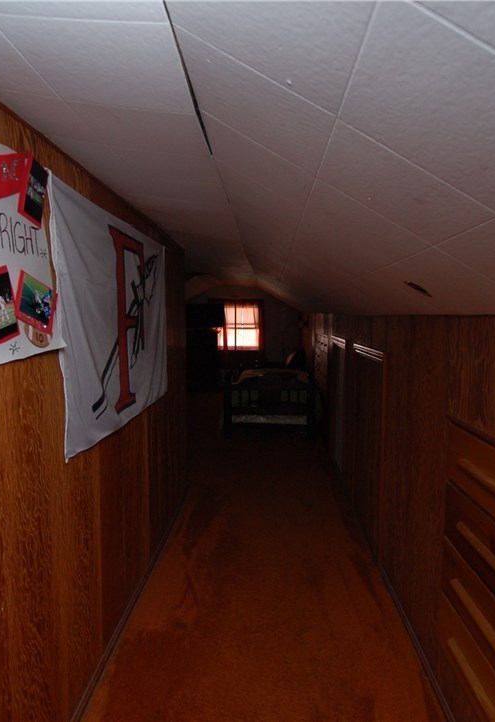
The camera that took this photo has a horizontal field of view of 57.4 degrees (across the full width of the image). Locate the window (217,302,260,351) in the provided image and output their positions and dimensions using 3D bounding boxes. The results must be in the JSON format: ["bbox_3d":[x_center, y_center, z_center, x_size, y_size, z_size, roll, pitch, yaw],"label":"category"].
[{"bbox_3d":[-0.206,-0.666,8.493,0.860,0.980,0.100,0,6,3],"label":"window"}]

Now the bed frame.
[{"bbox_3d":[0.300,0.415,6.333,1.060,0.800,2.000,0,6,3],"label":"bed frame"}]

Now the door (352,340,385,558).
[{"bbox_3d":[0.766,0.516,2.920,0.040,1.183,0.786,0,6,3],"label":"door"}]

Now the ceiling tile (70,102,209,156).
[{"bbox_3d":[-0.256,-0.600,1.153,0.305,0.020,0.295,9,6,2],"label":"ceiling tile"}]

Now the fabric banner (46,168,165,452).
[{"bbox_3d":[-0.554,-0.193,2.173,0.040,0.950,1.520,0,6,3],"label":"fabric banner"}]

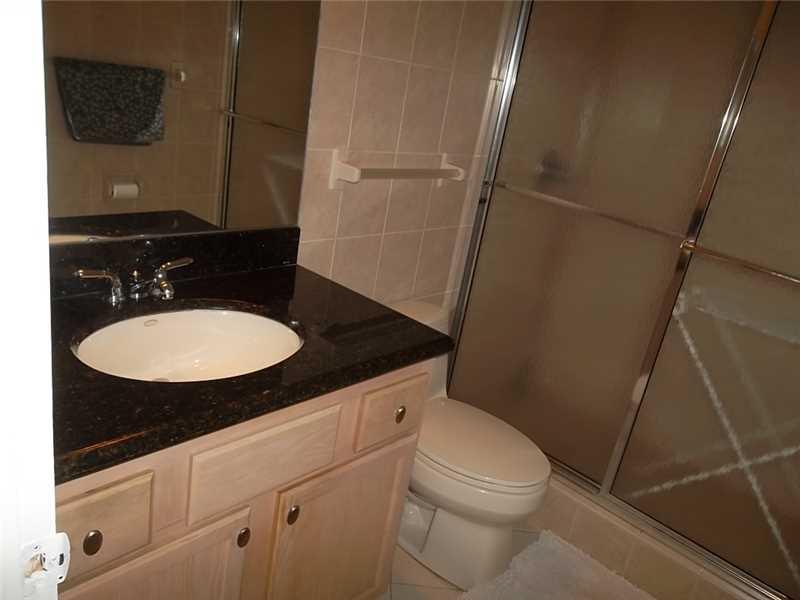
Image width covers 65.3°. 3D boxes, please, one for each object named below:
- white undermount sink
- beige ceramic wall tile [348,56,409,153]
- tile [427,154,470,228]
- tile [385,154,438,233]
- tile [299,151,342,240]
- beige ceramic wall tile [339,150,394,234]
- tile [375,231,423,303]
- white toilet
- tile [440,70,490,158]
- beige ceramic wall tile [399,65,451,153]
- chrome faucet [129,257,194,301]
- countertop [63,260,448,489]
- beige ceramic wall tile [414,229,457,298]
[{"bbox_3d":[-0.410,0.159,1.224,0.370,0.180,0.450,25,25,37],"label":"white undermount sink"},{"bbox_3d":[-0.060,-0.542,1.751,0.010,0.248,0.197,25,25,37],"label":"beige ceramic wall tile"},{"bbox_3d":[0.169,-0.370,2.148,0.010,0.251,0.201,25,24,37],"label":"tile"},{"bbox_3d":[0.034,-0.341,1.999,0.010,0.251,0.201,25,24,37],"label":"tile"},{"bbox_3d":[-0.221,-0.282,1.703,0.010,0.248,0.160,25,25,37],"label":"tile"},{"bbox_3d":[-0.101,-0.312,1.850,0.010,0.251,0.201,25,24,37],"label":"beige ceramic wall tile"},{"bbox_3d":[-0.006,-0.104,2.063,0.010,0.248,0.197,25,25,37],"label":"tile"},{"bbox_3d":[0.136,0.453,1.944,0.690,0.665,0.440,25,25,37],"label":"white toilet"},{"bbox_3d":[0.208,-0.600,2.042,0.010,0.248,0.197,25,25,37],"label":"tile"},{"bbox_3d":[0.074,-0.576,1.916,0.010,0.251,0.201,25,24,37],"label":"beige ceramic wall tile"},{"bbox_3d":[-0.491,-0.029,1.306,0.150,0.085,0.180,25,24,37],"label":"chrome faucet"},{"bbox_3d":[-0.395,0.076,1.236,0.555,0.037,0.920,25,24,37],"label":"countertop"},{"bbox_3d":[0.128,-0.135,2.231,0.010,0.251,0.201,25,24,37],"label":"beige ceramic wall tile"}]

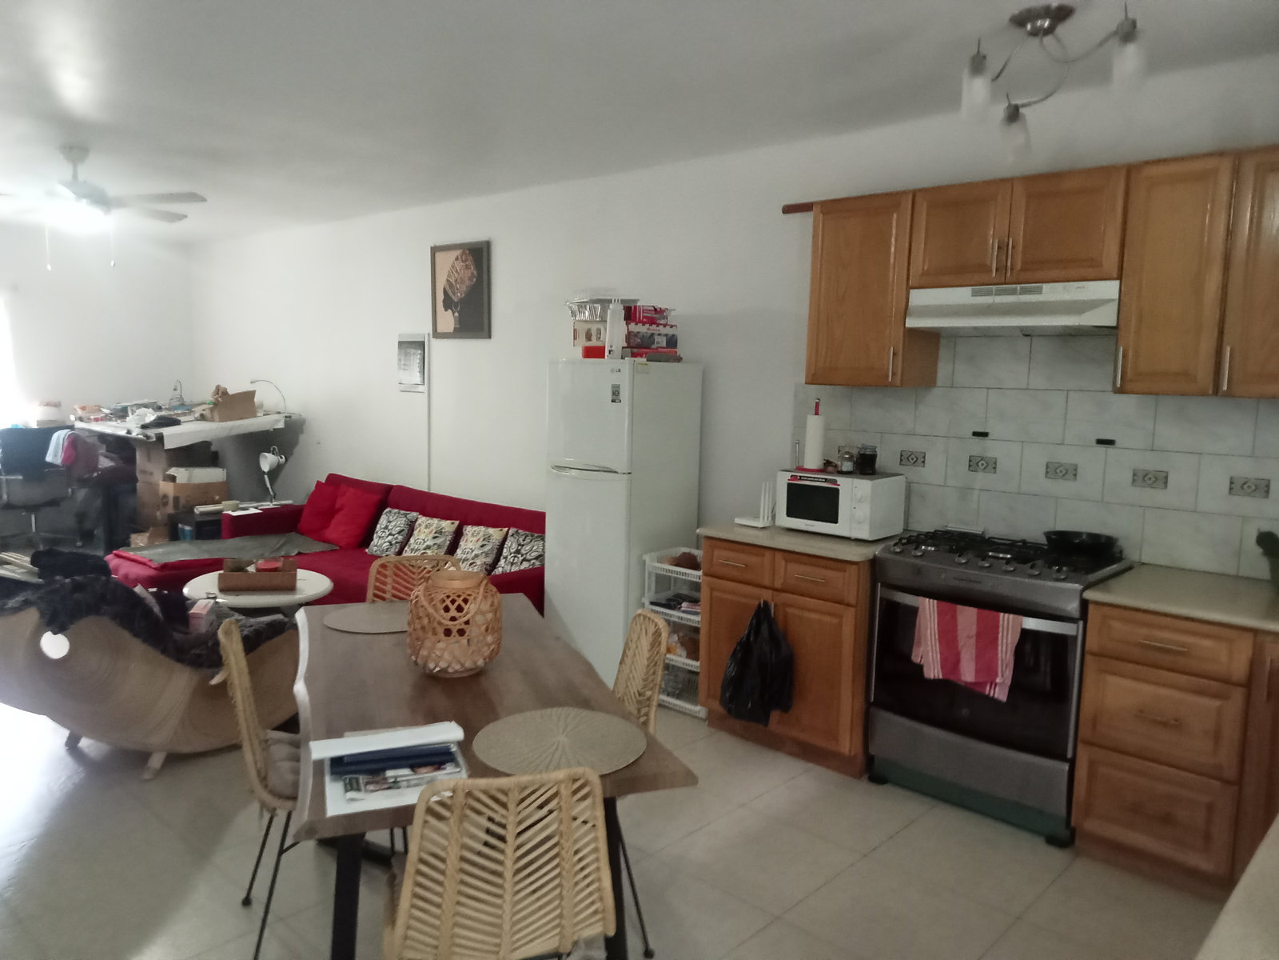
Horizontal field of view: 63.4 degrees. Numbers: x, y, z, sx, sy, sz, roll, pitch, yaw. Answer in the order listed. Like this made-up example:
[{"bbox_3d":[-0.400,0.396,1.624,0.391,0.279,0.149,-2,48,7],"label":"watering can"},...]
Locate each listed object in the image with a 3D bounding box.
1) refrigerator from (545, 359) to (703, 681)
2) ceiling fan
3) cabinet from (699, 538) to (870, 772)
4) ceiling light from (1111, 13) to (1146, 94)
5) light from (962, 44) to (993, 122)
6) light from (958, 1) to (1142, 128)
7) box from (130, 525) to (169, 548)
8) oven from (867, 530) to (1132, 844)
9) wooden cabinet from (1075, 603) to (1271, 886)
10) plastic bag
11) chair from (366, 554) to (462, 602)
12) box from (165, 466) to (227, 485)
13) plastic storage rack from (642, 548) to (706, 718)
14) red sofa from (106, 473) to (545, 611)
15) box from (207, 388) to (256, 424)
[{"bbox_3d":[-0.086,0.203,5.099,0.545,1.580,0.560,7,8,43],"label":"refrigerator"},{"bbox_3d":[-2.848,-1.469,5.230,1.320,0.410,1.320,-5,9,-45],"label":"ceiling fan"},{"bbox_3d":[0.761,0.691,4.482,0.810,0.845,0.590,6,9,42],"label":"cabinet"},{"bbox_3d":[1.231,-1.073,2.599,0.090,0.196,0.090,6,9,42],"label":"ceiling light"},{"bbox_3d":[0.963,-1.131,2.950,0.088,0.220,0.088,-5,9,-45],"label":"light"},{"bbox_3d":[1.194,-1.179,3.002,0.570,0.370,0.550,-5,9,-45],"label":"light"},{"bbox_3d":[-3.708,0.486,7.934,0.320,0.280,0.320,-5,9,-45],"label":"box"},{"bbox_3d":[1.341,0.705,3.806,0.630,0.910,0.760,-5,9,-45],"label":"oven"},{"bbox_3d":[1.806,0.805,3.368,0.600,0.820,0.490,-5,9,-45],"label":"wooden cabinet"},{"bbox_3d":[0.475,0.735,4.219,0.300,0.490,0.170,6,9,42],"label":"plastic bag"},{"bbox_3d":[-0.729,0.723,3.487,0.460,0.860,0.570,-1,6,-17],"label":"chair"},{"bbox_3d":[-3.096,-0.017,7.191,0.250,0.125,0.340,6,9,42],"label":"box"},{"bbox_3d":[0.264,0.710,4.893,0.400,0.705,0.290,6,9,42],"label":"plastic storage rack"},{"bbox_3d":[-1.644,0.539,5.926,2.880,0.780,1.670,6,9,42],"label":"red sofa"},{"bbox_3d":[-2.954,-0.533,7.476,0.210,0.217,0.276,6,9,42],"label":"box"}]

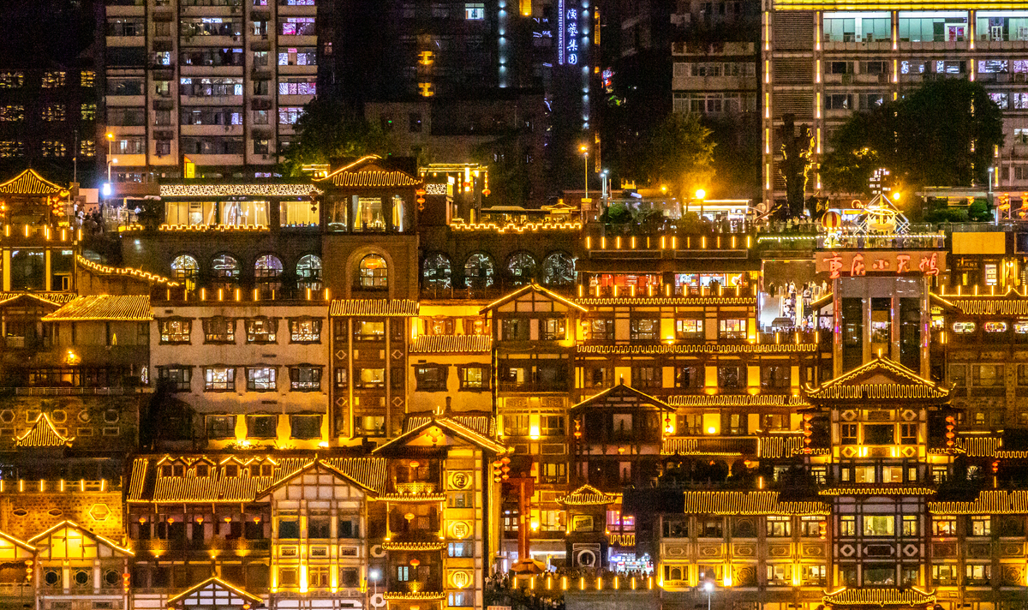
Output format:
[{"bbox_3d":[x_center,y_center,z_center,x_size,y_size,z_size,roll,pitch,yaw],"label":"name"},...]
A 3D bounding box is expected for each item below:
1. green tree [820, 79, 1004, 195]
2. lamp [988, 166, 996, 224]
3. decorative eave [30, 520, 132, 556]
[{"bbox_3d":[35.964,-14.440,800.000,16.724,11.924,14.000,0,-1,0],"label":"green tree"},{"bbox_3d":[42.248,-9.653,782.300,0.833,5.148,0.600,0,-1,0],"label":"lamp"},{"bbox_3d":[-39.765,21.336,812.000,9.410,3.246,2.500,0,1,8],"label":"decorative eave"}]

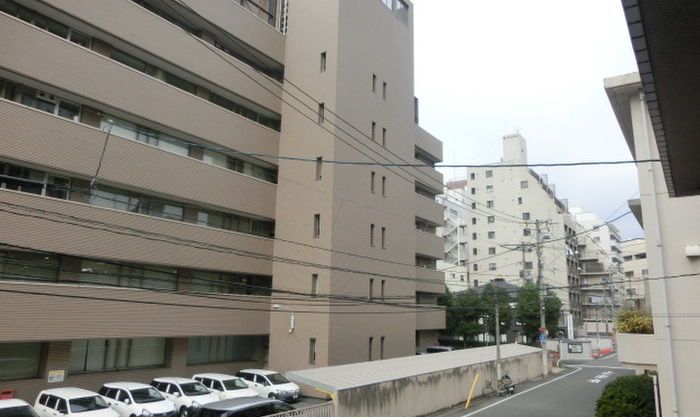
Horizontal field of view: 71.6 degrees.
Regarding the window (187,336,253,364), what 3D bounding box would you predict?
[{"bbox_3d":[-7.711,8.499,29.286,0.200,1.550,4.850,-7,-15,36],"label":"window"}]

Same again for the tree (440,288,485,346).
[{"bbox_3d":[16.079,15.591,68.277,5.800,8.400,6.000,-7,-15,36],"label":"tree"}]

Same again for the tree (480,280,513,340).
[{"bbox_3d":[19.637,14.743,65.798,4.600,9.000,4.600,-7,-15,36],"label":"tree"}]

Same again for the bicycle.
[{"bbox_3d":[9.456,11.310,31.008,1.800,1.150,0.600,1,-12,0],"label":"bicycle"}]

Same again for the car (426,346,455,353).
[{"bbox_3d":[9.926,15.102,49.877,4.300,1.550,1.700,-7,-15,36],"label":"car"}]

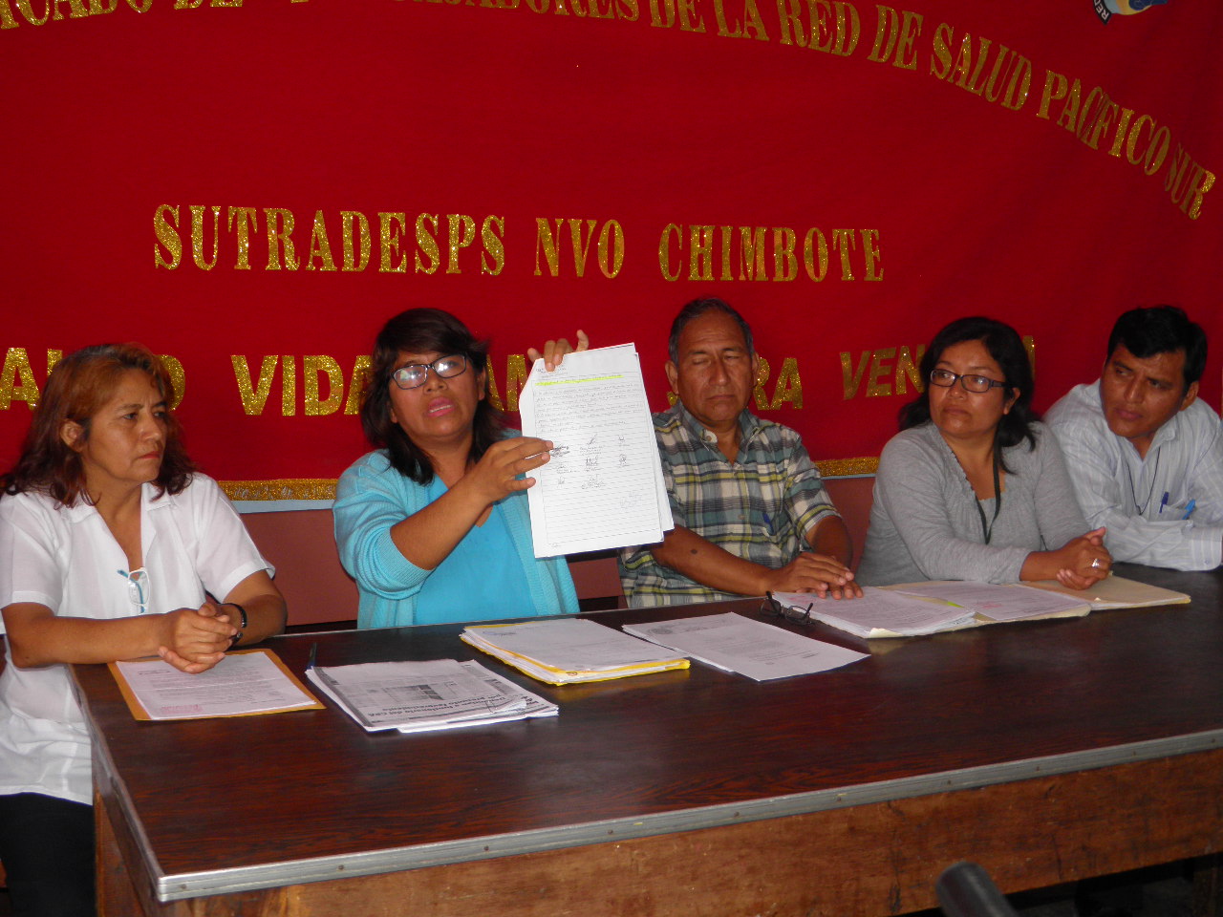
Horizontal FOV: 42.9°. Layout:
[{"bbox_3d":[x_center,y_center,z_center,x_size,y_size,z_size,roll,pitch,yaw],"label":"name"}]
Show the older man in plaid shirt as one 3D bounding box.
[{"bbox_3d":[0.225,0.345,2.770,0.520,1.260,0.720,-1,8,-18],"label":"older man in plaid shirt"}]

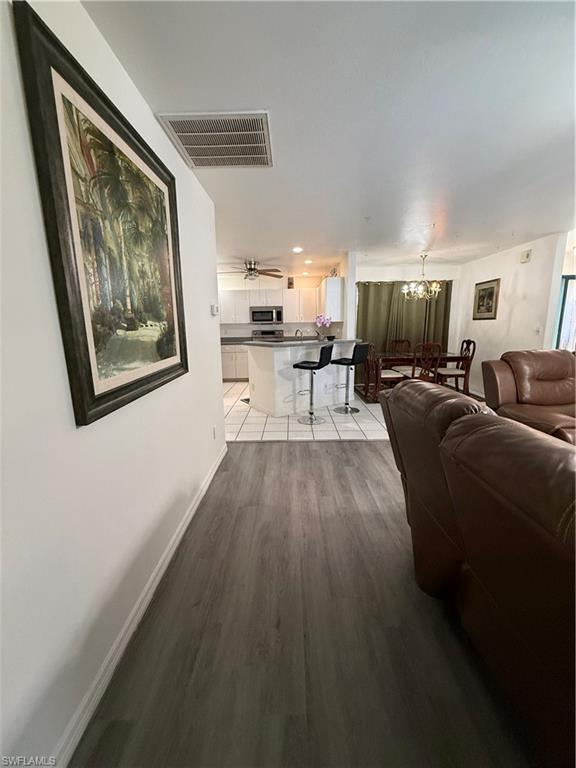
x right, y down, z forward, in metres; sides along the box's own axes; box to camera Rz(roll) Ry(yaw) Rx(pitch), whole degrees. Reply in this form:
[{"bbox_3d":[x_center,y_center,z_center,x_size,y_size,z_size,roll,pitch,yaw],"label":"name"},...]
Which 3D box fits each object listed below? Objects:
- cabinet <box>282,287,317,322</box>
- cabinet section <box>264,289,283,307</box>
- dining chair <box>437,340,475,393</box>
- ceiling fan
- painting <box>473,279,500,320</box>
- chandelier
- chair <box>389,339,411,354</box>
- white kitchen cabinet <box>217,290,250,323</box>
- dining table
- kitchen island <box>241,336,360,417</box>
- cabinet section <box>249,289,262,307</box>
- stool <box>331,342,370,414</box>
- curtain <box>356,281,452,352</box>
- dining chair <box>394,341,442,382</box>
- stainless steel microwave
[{"bbox_3d":[0.272,-1.821,7.254,0.770,0.750,0.320,-1,11,1],"label":"cabinet"},{"bbox_3d":[-0.306,-2.015,7.341,0.385,0.385,0.330,-1,11,1],"label":"cabinet section"},{"bbox_3d":[3.034,-0.319,5.733,0.580,1.000,0.500,-1,11,1],"label":"dining chair"},{"bbox_3d":[-0.625,-1.996,5.423,1.300,0.390,1.300,-1,11,1],"label":"ceiling fan"},{"bbox_3d":[3.591,-1.507,5.646,0.040,0.690,0.720,0,11,1],"label":"painting"},{"bbox_3d":[2.277,-1.813,5.285,0.680,0.770,0.680,-1,11,1],"label":"chandelier"},{"bbox_3d":[2.226,-0.335,5.939,0.500,0.980,0.570,-1,11,1],"label":"chair"},{"bbox_3d":[-1.210,-1.790,7.255,0.652,0.752,0.330,0,11,1],"label":"white kitchen cabinet"},{"bbox_3d":[2.225,-0.148,5.579,1.530,0.750,0.860,-1,11,1],"label":"dining table"},{"bbox_3d":[0.262,-0.158,5.016,1.800,1.070,0.840,-8,13,-31],"label":"kitchen island"},{"bbox_3d":[-0.689,-2.010,7.346,0.380,0.385,0.330,-1,11,1],"label":"cabinet section"},{"bbox_3d":[0.904,-0.088,4.743,0.430,1.030,0.420,8,14,35],"label":"stool"},{"bbox_3d":[2.425,-1.086,6.638,1.960,2.102,0.130,0,11,1],"label":"curtain"},{"bbox_3d":[2.220,-0.202,5.201,0.500,1.000,0.580,-1,11,1],"label":"dining chair"},{"bbox_3d":[-0.473,-1.588,7.237,0.755,0.410,0.400,0,11,1],"label":"stainless steel microwave"}]

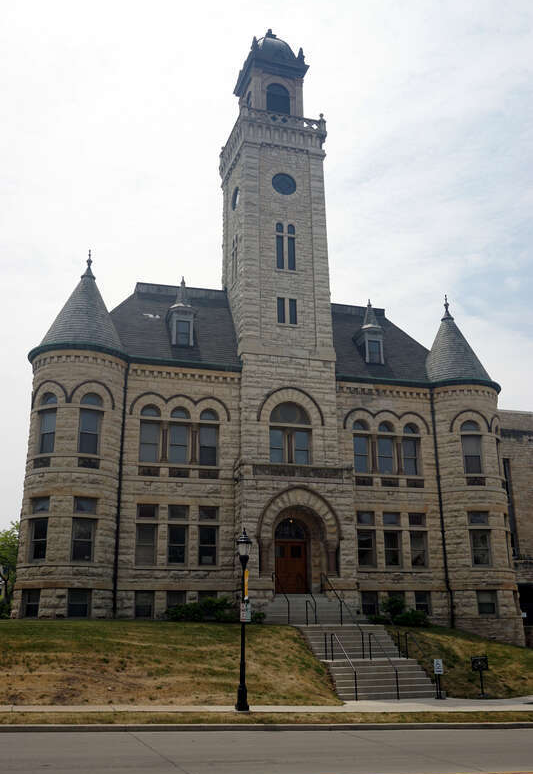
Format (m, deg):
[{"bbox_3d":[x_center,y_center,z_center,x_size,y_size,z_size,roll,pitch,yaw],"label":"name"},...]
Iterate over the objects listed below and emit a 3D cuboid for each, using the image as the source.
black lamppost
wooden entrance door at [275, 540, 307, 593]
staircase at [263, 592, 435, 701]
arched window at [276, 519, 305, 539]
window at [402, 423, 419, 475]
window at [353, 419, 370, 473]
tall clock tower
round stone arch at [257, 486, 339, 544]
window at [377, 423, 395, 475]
[{"bbox_3d":[-0.577,5.832,19.193,0.400,4.432,0.400,-1,-18,0],"label":"black lamppost"},{"bbox_3d":[1.087,7.642,32.081,1.430,2.220,0.150,5,-18,-16],"label":"wooden entrance door"},{"bbox_3d":[2.470,9.020,26.833,4.750,3.420,5.900,5,-18,-16],"label":"staircase"},{"bbox_3d":[1.084,6.126,32.558,1.398,0.911,0.150,5,-18,-16],"label":"arched window"},{"bbox_3d":[6.616,2.832,34.454,0.833,2.445,0.250,5,-18,-16],"label":"window"},{"bbox_3d":[4.290,2.654,33.790,0.835,2.466,0.250,5,-18,-16],"label":"window"},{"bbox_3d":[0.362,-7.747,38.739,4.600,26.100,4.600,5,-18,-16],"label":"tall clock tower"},{"bbox_3d":[1.288,5.440,31.854,3.650,2.350,0.600,5,-18,-16],"label":"round stone arch"},{"bbox_3d":[5.419,2.741,34.113,0.812,2.476,0.250,5,-18,-16],"label":"window"}]

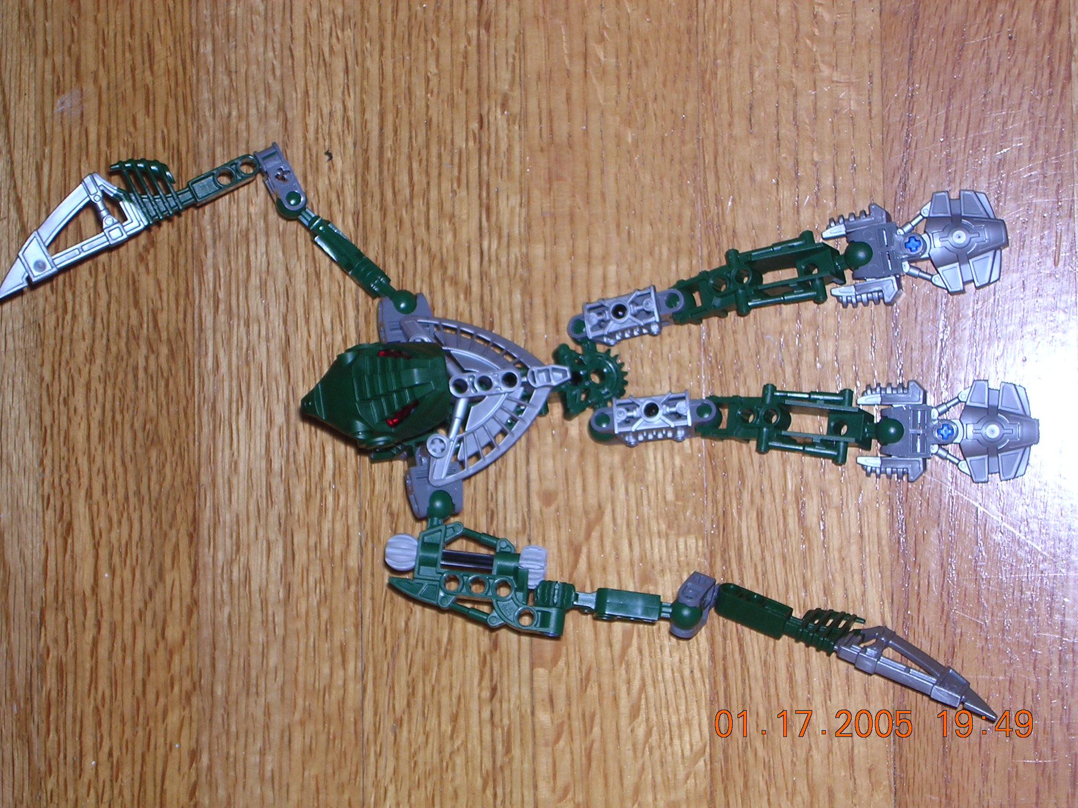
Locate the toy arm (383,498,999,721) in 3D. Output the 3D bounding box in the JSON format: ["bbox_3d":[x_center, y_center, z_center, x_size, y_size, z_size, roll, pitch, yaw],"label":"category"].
[{"bbox_3d":[0.046,0.068,0.691,0.193,0.026,0.035,16,92,14],"label":"toy arm"}]

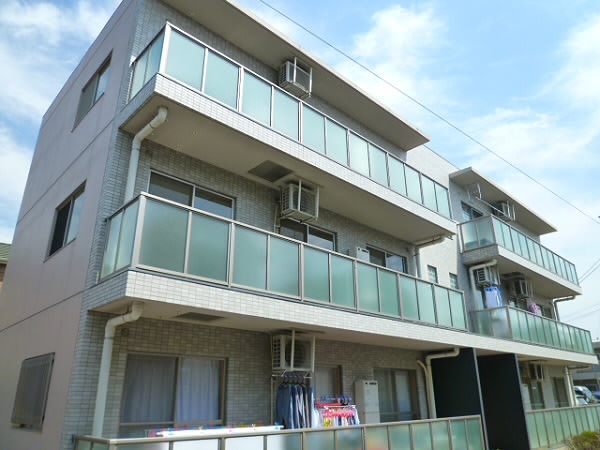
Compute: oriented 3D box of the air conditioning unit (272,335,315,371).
[{"bbox_3d":[-0.111,2.176,7.322,0.730,0.530,0.290,19,-28,-40],"label":"air conditioning unit"}]

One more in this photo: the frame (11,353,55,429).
[{"bbox_3d":[-4.068,2.523,6.553,0.085,1.025,1.668,19,-29,-40],"label":"frame"}]

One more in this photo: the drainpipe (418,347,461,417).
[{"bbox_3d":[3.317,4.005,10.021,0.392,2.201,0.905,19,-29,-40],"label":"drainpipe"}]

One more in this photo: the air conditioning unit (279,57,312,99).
[{"bbox_3d":[-0.096,-3.134,9.441,0.724,0.553,0.302,19,-29,-40],"label":"air conditioning unit"}]

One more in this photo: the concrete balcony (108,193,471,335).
[{"bbox_3d":[0.686,1.249,8.342,8.421,0.970,1.130,19,-28,-40],"label":"concrete balcony"}]

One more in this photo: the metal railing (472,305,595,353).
[{"bbox_3d":[8.703,3.991,15.538,8.392,0.950,1.130,19,-28,-40],"label":"metal railing"}]

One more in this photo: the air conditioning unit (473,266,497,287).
[{"bbox_3d":[5.857,1.613,13.631,0.734,0.563,0.301,19,-29,-40],"label":"air conditioning unit"}]

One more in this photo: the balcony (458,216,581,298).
[{"bbox_3d":[8.710,1.517,16.476,8.492,1.369,1.180,19,-28,-40],"label":"balcony"}]

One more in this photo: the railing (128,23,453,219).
[{"bbox_3d":[0.675,-1.418,9.374,8.421,0.958,1.130,19,-28,-40],"label":"railing"}]

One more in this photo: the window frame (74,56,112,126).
[{"bbox_3d":[-4.086,-2.623,8.649,0.100,1.010,1.660,19,-28,-40],"label":"window frame"}]

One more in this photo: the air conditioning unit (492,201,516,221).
[{"bbox_3d":[7.797,-0.461,16.509,0.740,0.540,0.290,19,-28,-40],"label":"air conditioning unit"}]

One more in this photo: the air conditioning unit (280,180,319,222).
[{"bbox_3d":[-0.016,-0.414,8.410,0.744,0.563,0.312,19,-29,-40],"label":"air conditioning unit"}]

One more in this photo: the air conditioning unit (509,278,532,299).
[{"bbox_3d":[7.924,2.306,15.482,0.744,0.563,0.312,19,-29,-40],"label":"air conditioning unit"}]

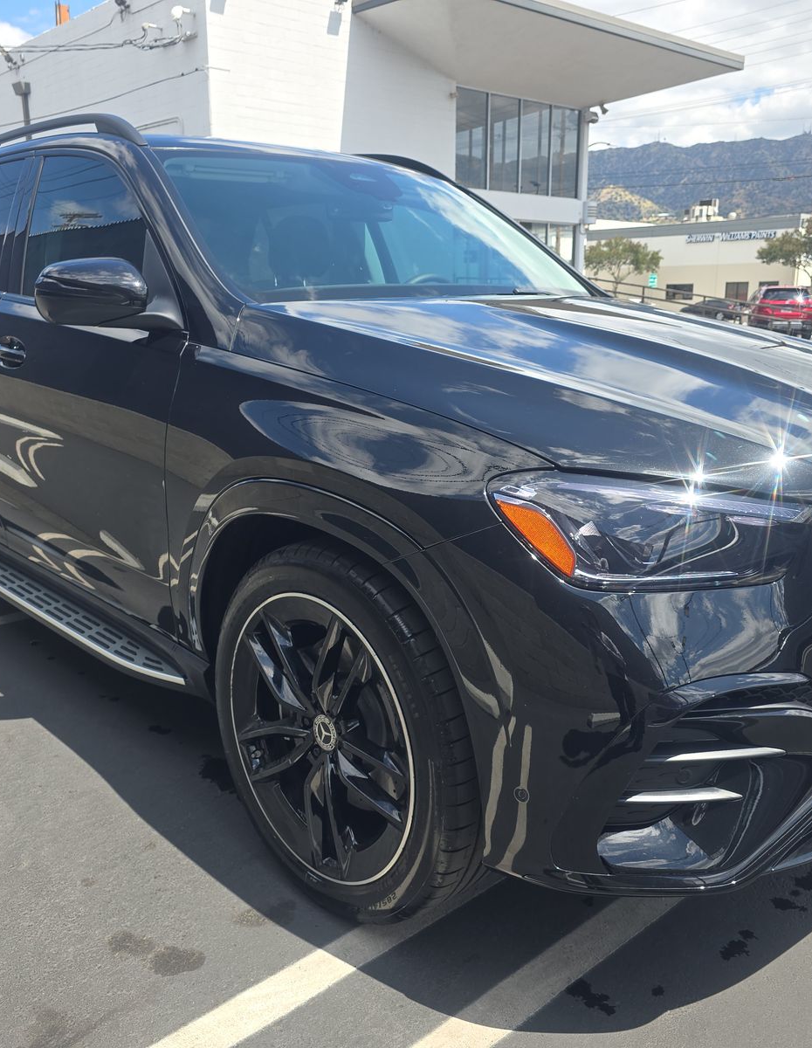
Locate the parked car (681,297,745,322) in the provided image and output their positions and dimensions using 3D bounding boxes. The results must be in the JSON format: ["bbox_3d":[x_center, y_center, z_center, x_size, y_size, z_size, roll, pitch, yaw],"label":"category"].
[{"bbox_3d":[22.200,-15.500,67.400,1.830,1.440,4.700,-13,19,-40],"label":"parked car"}]

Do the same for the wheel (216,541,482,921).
[{"bbox_3d":[-0.092,0.404,1.930,0.290,0.785,0.785,-12,19,-42],"label":"wheel"}]

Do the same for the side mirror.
[{"bbox_3d":[-0.756,-0.551,2.228,0.230,0.165,0.150,-12,19,-42],"label":"side mirror"}]

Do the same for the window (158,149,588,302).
[{"bbox_3d":[-0.031,-0.880,2.808,1.420,0.120,0.750,-12,54,-42],"label":"window"}]

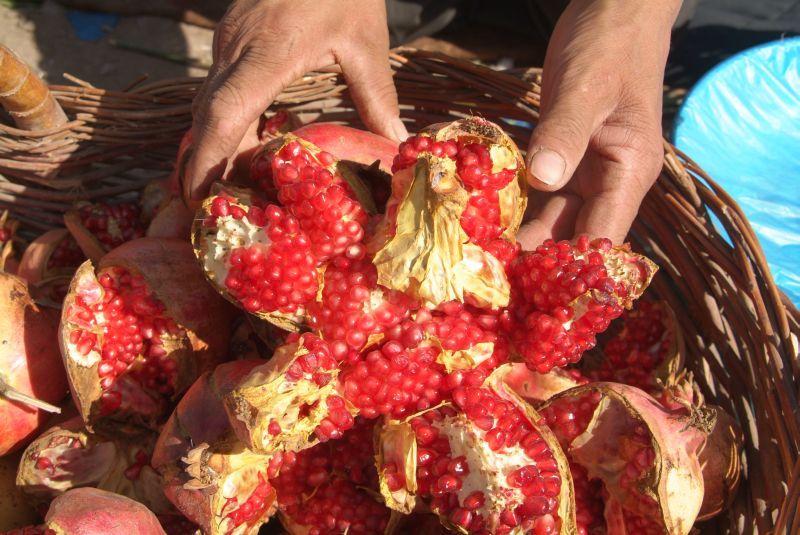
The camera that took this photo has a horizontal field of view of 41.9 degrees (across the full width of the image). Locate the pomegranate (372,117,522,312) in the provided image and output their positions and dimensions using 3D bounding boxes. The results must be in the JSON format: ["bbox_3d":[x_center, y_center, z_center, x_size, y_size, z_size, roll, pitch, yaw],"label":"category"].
[{"bbox_3d":[0.023,-0.026,0.495,0.070,0.078,0.068,0,47,0],"label":"pomegranate"}]

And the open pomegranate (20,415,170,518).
[{"bbox_3d":[-0.157,0.102,0.540,0.078,0.042,0.055,0,47,0],"label":"open pomegranate"}]

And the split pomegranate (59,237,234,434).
[{"bbox_3d":[-0.134,0.036,0.555,0.088,0.082,0.085,17,49,15],"label":"split pomegranate"}]

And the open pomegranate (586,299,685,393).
[{"bbox_3d":[0.130,0.045,0.600,0.066,0.062,0.064,24,51,20],"label":"open pomegranate"}]

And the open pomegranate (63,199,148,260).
[{"bbox_3d":[-0.180,-0.018,0.645,0.063,0.058,0.060,0,47,0],"label":"open pomegranate"}]

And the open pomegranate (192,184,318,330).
[{"bbox_3d":[-0.073,-0.005,0.505,0.056,0.058,0.052,9,48,8],"label":"open pomegranate"}]

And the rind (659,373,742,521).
[{"bbox_3d":[0.153,0.093,0.545,0.060,0.062,0.055,18,50,16],"label":"rind"}]

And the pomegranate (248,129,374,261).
[{"bbox_3d":[-0.042,-0.034,0.505,0.060,0.056,0.052,0,47,0],"label":"pomegranate"}]

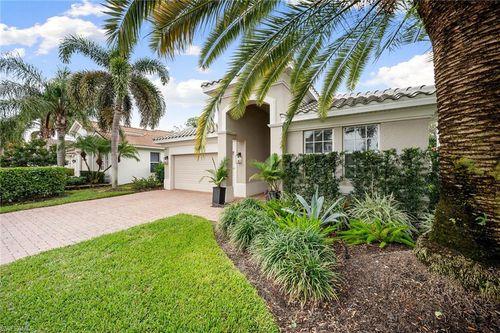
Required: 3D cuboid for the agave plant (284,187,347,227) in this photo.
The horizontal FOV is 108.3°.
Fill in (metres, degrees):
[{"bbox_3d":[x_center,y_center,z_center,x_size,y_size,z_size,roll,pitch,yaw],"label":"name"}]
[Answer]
[{"bbox_3d":[1.540,0.900,4.200,1.400,0.880,1.350,0,0,29],"label":"agave plant"}]

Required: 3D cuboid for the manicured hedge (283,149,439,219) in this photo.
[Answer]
[{"bbox_3d":[2.870,0.480,5.270,3.950,1.800,0.650,0,0,29],"label":"manicured hedge"}]

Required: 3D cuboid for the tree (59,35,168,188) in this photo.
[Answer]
[{"bbox_3d":[-8.650,-3.500,12.050,5.800,9.900,5.800,0,0,29],"label":"tree"}]

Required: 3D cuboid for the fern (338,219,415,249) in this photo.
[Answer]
[{"bbox_3d":[2.400,1.160,3.430,1.200,0.420,1.150,0,0,29],"label":"fern"}]

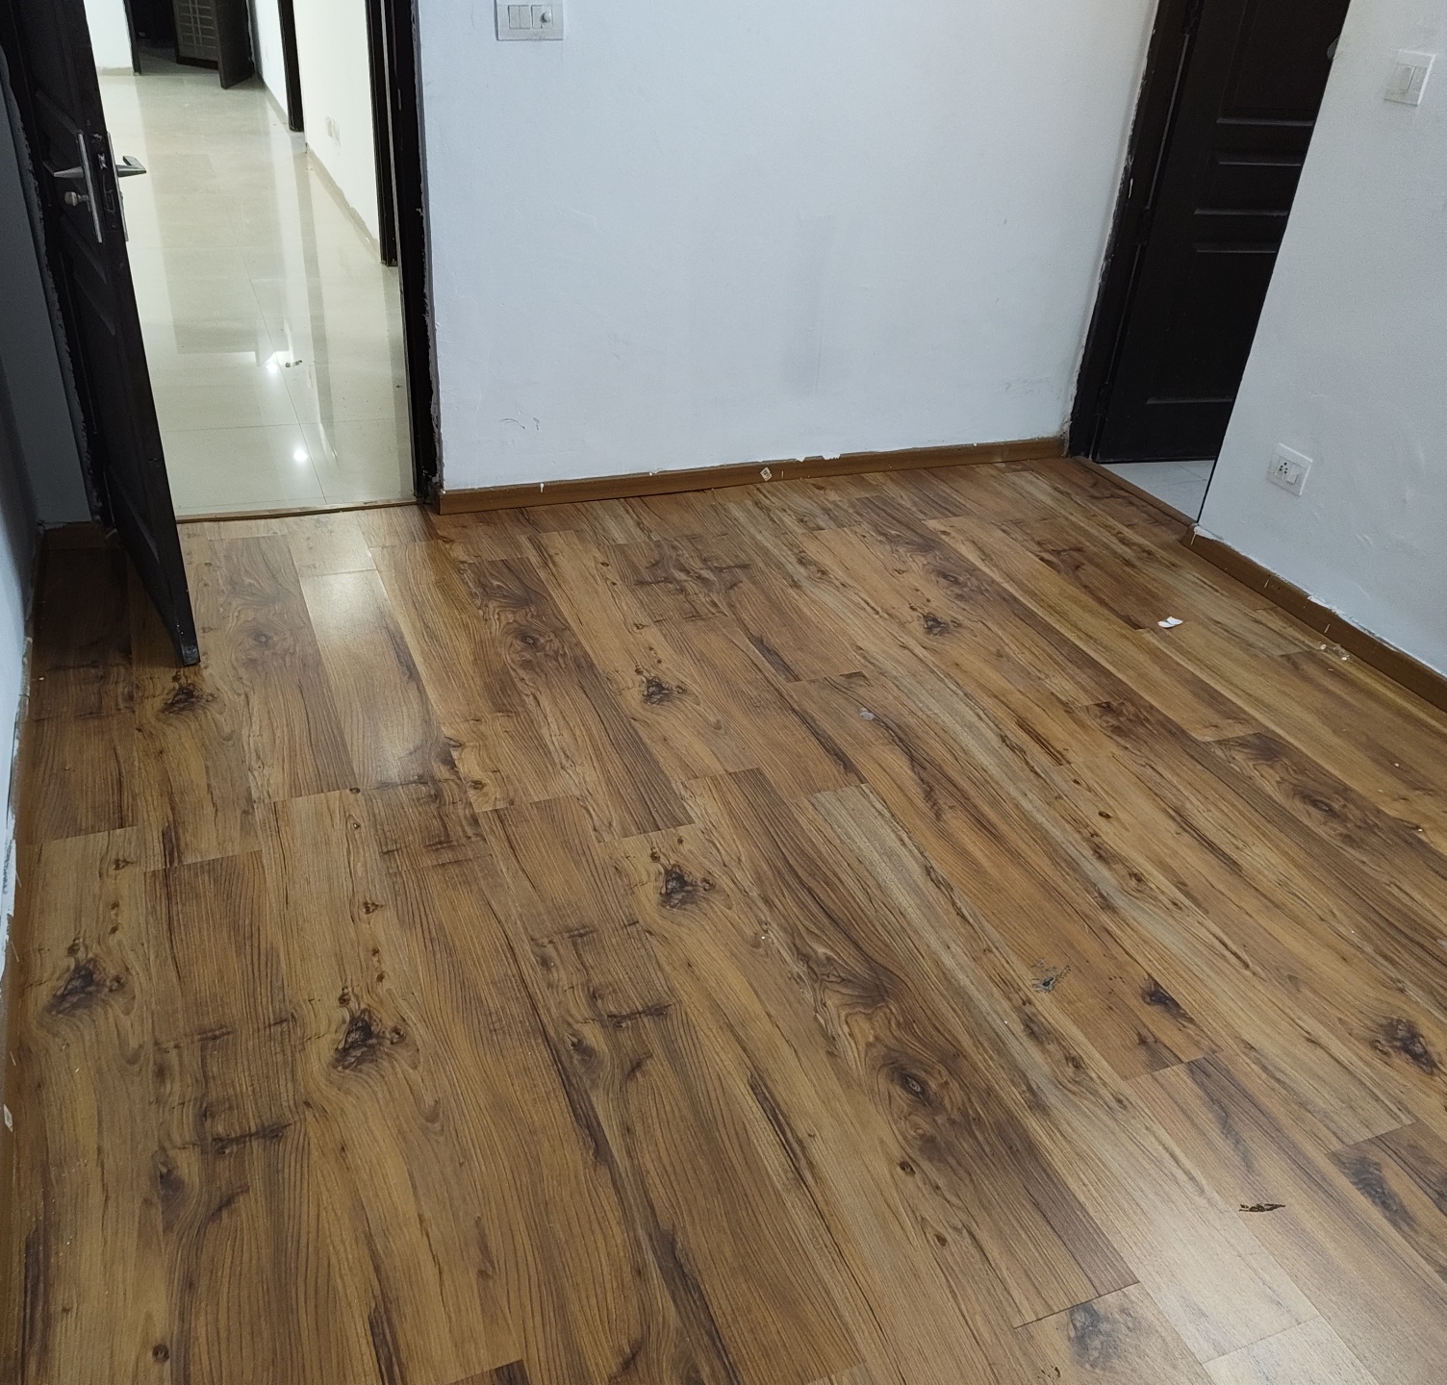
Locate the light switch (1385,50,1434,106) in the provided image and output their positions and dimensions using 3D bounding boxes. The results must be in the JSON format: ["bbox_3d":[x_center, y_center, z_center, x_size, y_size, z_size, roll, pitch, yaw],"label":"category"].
[{"bbox_3d":[1.500,-1.344,2.683,0.012,0.095,0.091,-10,35,-20],"label":"light switch"}]

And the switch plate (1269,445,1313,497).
[{"bbox_3d":[1.455,-0.572,3.151,0.012,0.094,0.114,-10,35,-20],"label":"switch plate"}]

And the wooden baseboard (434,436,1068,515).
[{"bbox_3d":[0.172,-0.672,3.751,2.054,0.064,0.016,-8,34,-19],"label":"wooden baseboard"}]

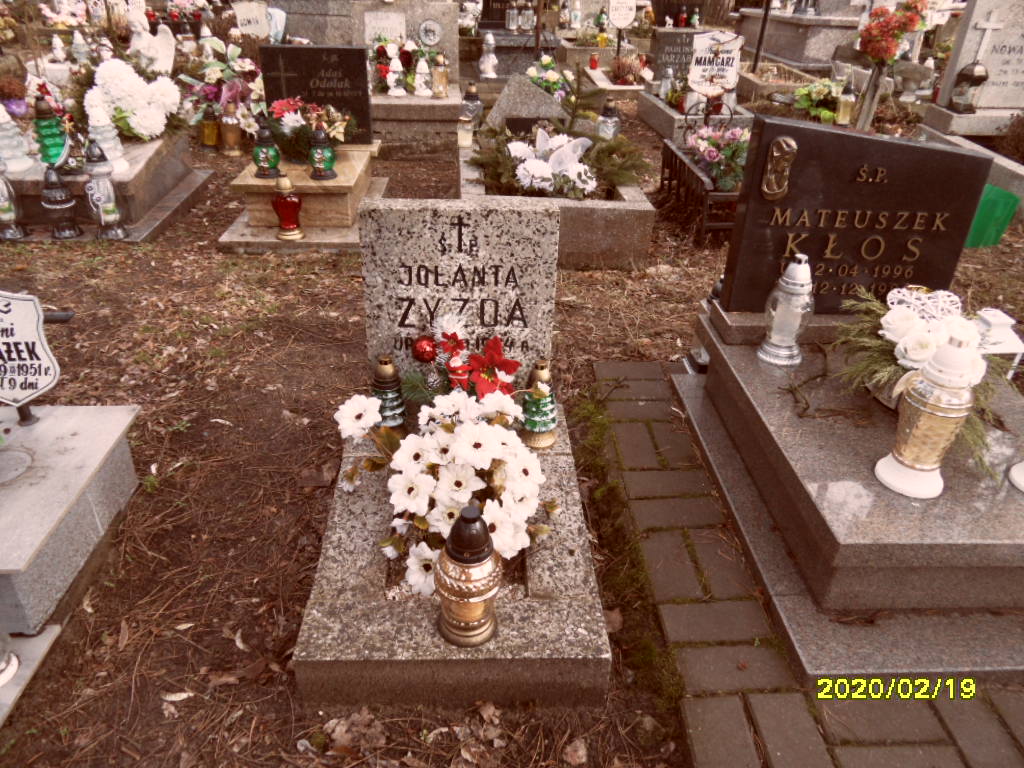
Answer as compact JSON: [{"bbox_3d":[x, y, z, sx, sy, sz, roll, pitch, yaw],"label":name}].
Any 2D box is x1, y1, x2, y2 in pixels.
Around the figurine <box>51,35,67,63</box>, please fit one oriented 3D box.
[{"bbox_3d":[-3.076,-2.275,4.815,0.095,0.200,0.085,0,33,-2],"label":"figurine"}]

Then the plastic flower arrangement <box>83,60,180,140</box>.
[{"bbox_3d":[-1.711,-1.274,3.201,0.400,0.350,0.300,0,33,-2],"label":"plastic flower arrangement"}]

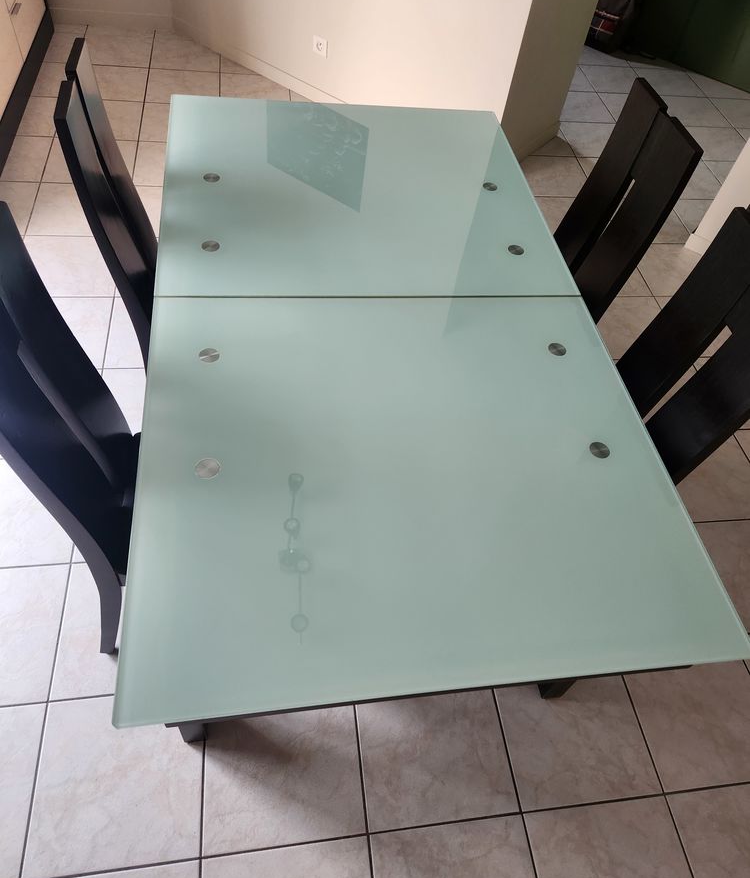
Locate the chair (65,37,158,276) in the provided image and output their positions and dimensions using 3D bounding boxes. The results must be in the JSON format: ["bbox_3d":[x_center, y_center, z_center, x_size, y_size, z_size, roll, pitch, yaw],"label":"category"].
[{"bbox_3d":[-0.418,-0.402,1.768,0.522,1.058,0.350,-2,53,-9],"label":"chair"}]

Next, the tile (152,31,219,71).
[{"bbox_3d":[-1.048,-2.124,3.692,0.361,0.010,0.361,-2,53,-9],"label":"tile"}]

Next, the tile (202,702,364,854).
[{"bbox_3d":[-0.219,0.758,1.579,0.361,0.010,0.361,-2,53,-9],"label":"tile"}]

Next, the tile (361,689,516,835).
[{"bbox_3d":[0.141,0.745,1.639,0.361,0.010,0.361,-2,53,-9],"label":"tile"}]

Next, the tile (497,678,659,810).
[{"bbox_3d":[0.500,0.731,1.699,0.361,0.010,0.361,-2,53,-9],"label":"tile"}]

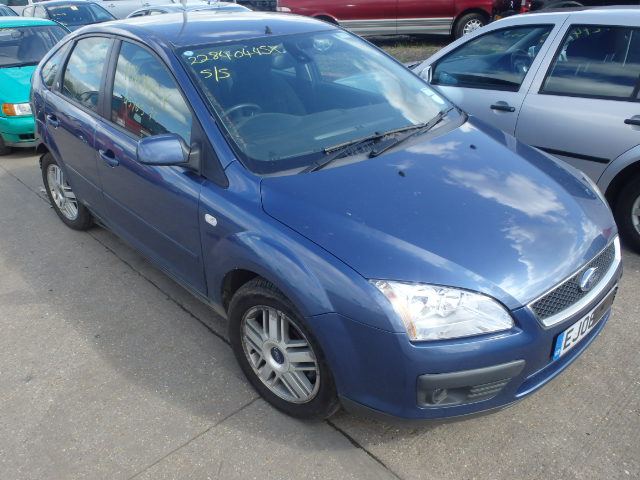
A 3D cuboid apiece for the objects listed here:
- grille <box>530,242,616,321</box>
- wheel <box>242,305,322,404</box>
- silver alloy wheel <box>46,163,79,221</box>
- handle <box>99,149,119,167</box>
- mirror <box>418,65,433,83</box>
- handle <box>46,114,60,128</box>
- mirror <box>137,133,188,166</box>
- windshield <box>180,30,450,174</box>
[{"bbox_3d":[1.004,0.175,1.950,0.780,0.155,0.120,-22,33,-36],"label":"grille"},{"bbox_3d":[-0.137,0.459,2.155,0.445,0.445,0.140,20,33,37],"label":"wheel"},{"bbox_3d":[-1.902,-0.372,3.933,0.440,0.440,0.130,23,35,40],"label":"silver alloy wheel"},{"bbox_3d":[-1.155,-0.452,2.835,0.055,0.050,0.210,-22,33,-36],"label":"handle"},{"bbox_3d":[0.842,-1.324,4.154,0.120,0.155,0.200,18,32,34],"label":"mirror"},{"bbox_3d":[-1.764,-0.784,3.426,0.055,0.050,0.210,-22,33,-36],"label":"handle"},{"bbox_3d":[-0.685,-0.394,2.252,0.240,0.155,0.125,-22,33,-36],"label":"mirror"},{"bbox_3d":[0.018,-0.779,2.692,1.420,0.180,1.049,-22,59,-36],"label":"windshield"}]

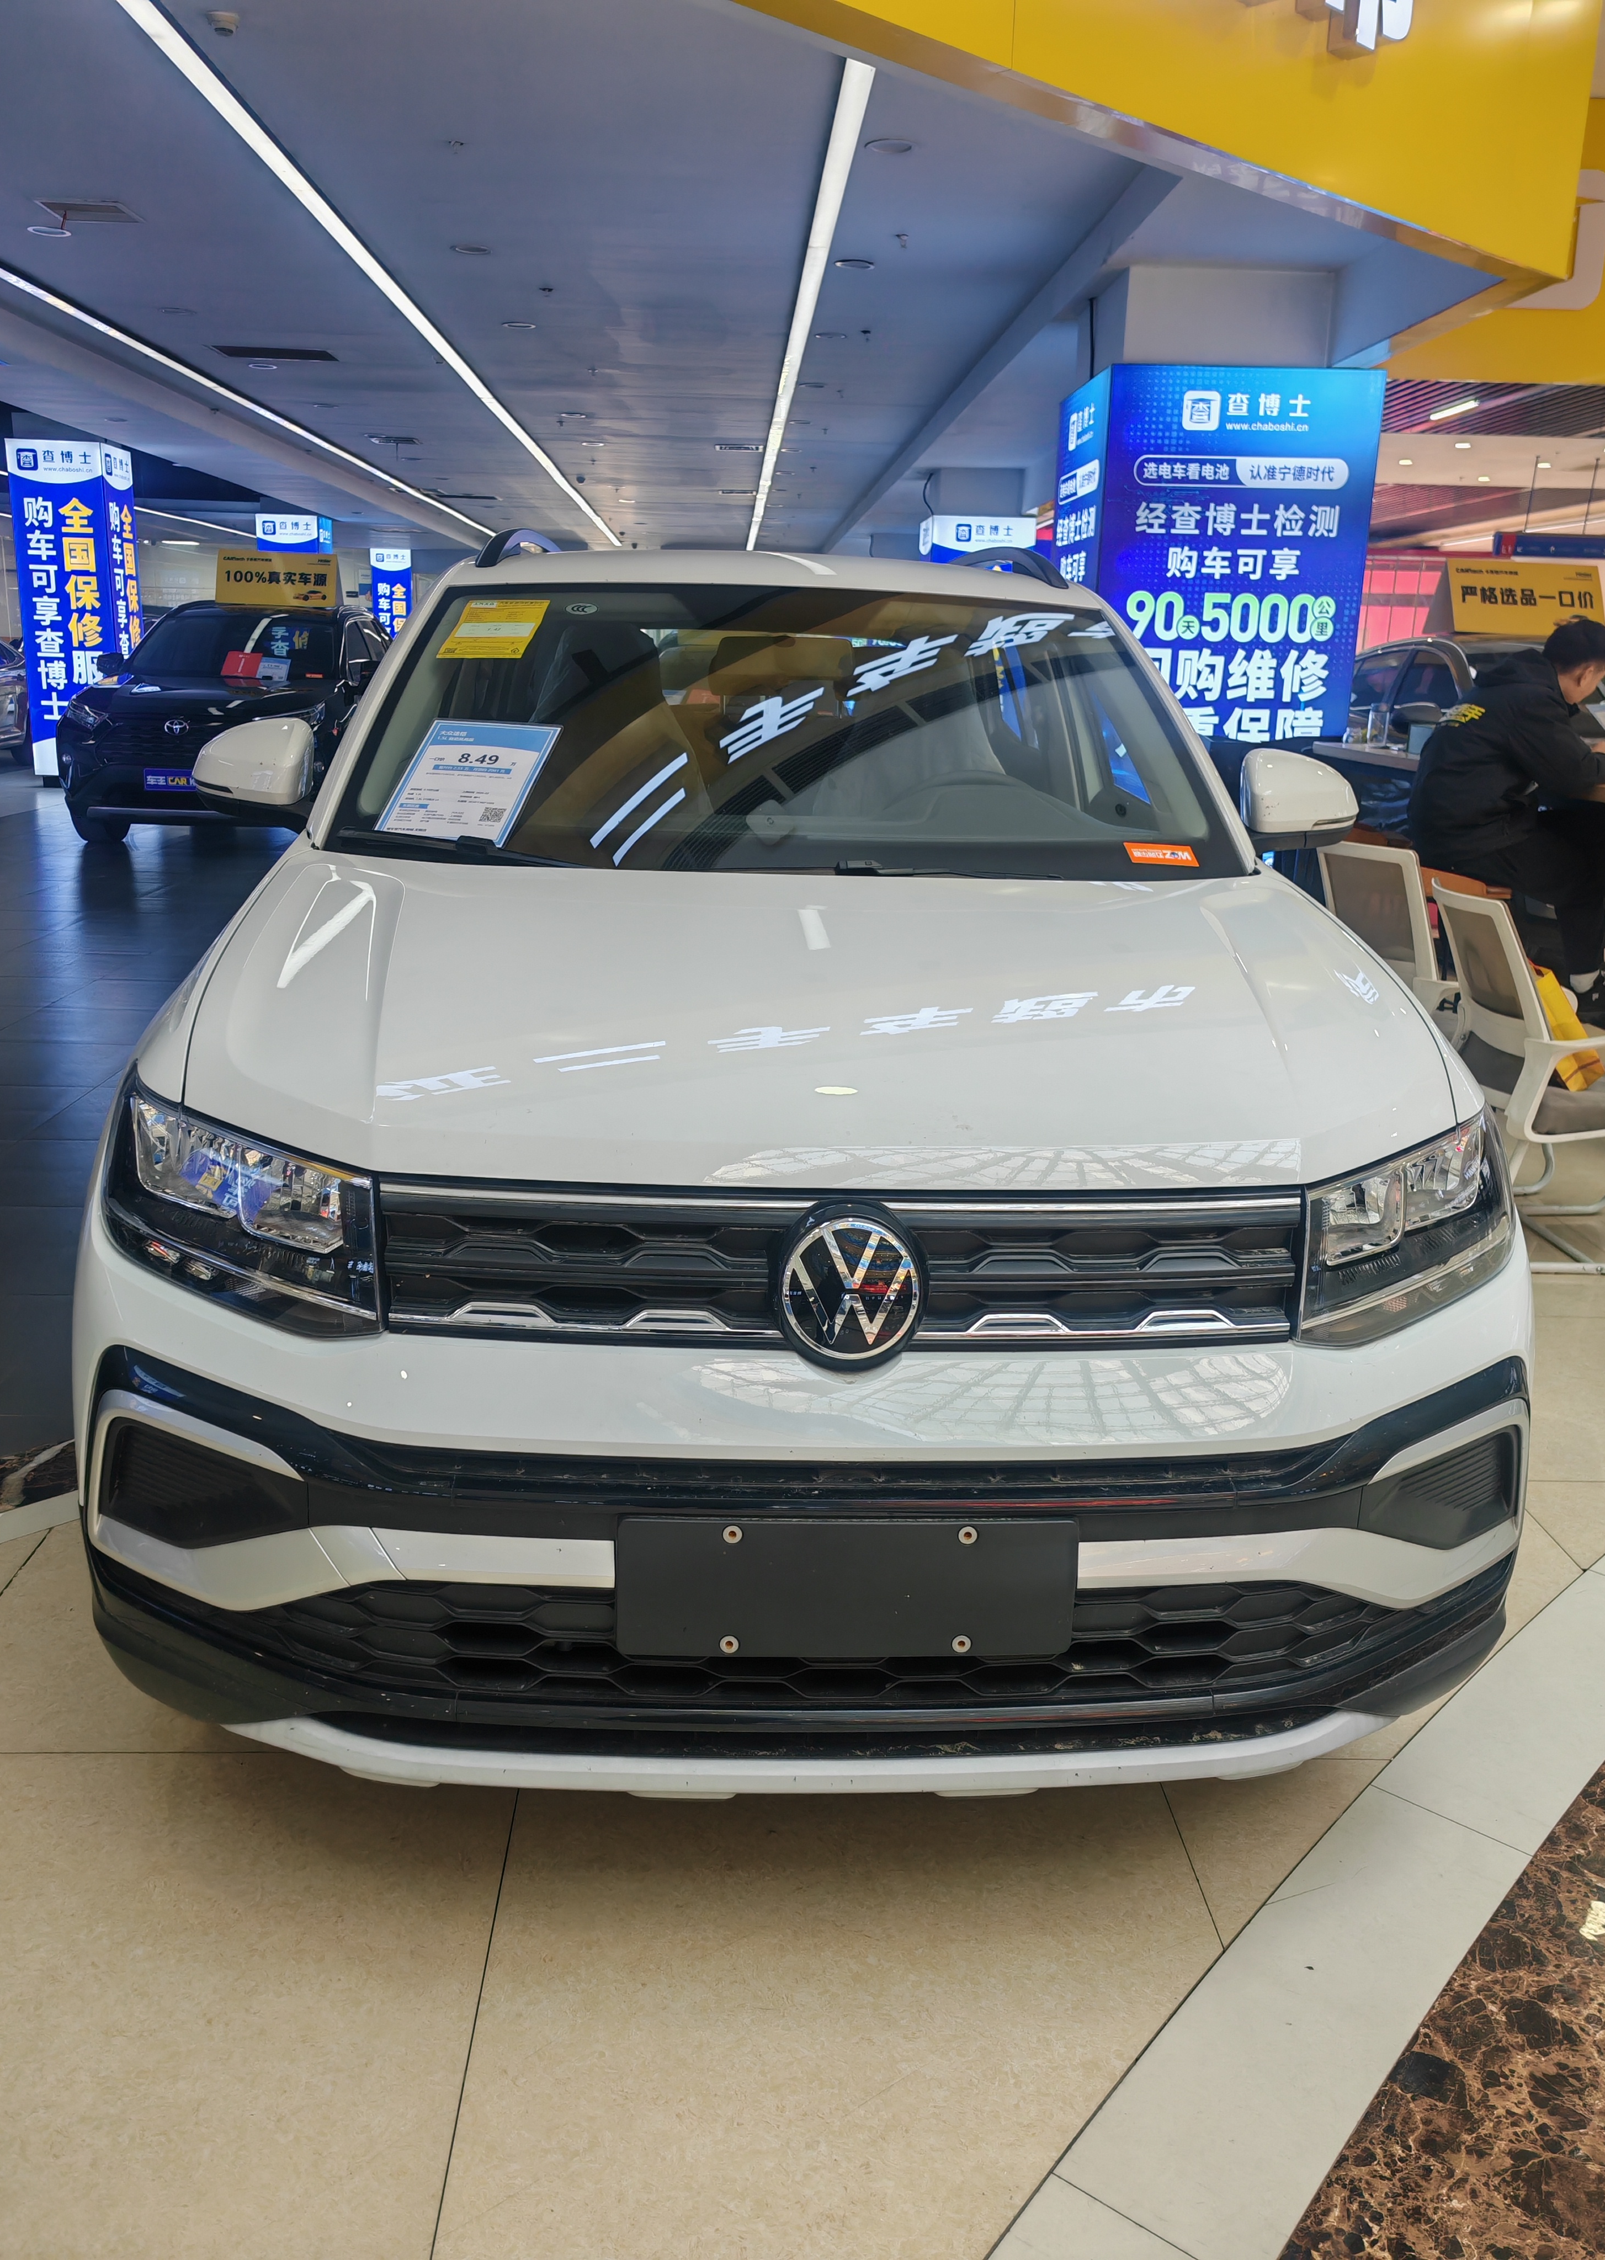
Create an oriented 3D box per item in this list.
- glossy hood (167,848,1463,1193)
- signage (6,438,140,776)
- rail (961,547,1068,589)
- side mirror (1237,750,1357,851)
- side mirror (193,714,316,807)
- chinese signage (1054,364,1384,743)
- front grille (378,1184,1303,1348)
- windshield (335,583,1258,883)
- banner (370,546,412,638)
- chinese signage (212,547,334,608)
[{"bbox_3d":[0.023,-0.165,2.031,1.460,0.210,1.030,1,22,-4],"label":"glossy hood"},{"bbox_3d":[-7.013,-5.009,16.507,0.890,3.050,0.840,1,15,-3],"label":"signage"},{"bbox_3d":[0.461,-1.361,4.194,0.080,0.110,1.850,0,15,-3],"label":"rail"},{"bbox_3d":[0.840,-0.558,2.866,0.215,0.172,0.155,0,15,-3],"label":"side mirror"},{"bbox_3d":[-0.889,-0.590,2.776,0.215,0.172,0.155,0,15,-3],"label":"side mirror"},{"bbox_3d":[2.048,-2.483,8.947,1.320,2.620,1.300,1,15,-3],"label":"chinese signage"},{"bbox_3d":[0.044,0.128,1.629,0.890,0.170,0.120,1,15,-4],"label":"front grille"},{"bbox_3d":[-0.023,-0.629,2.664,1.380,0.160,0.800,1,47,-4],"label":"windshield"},{"bbox_3d":[-8.243,-10.030,34.335,0.860,3.230,0.200,0,15,-3],"label":"banner"},{"bbox_3d":[-4.077,-4.301,13.265,0.900,0.395,0.375,0,15,-5],"label":"chinese signage"}]

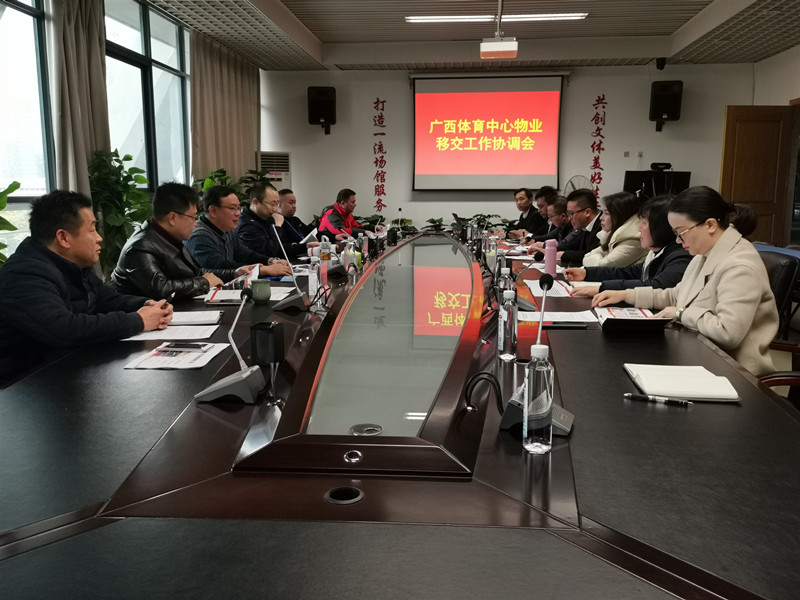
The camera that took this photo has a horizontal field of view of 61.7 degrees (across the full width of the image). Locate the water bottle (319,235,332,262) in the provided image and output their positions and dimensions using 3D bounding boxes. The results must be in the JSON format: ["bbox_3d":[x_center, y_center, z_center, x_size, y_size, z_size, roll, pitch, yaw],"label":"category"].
[{"bbox_3d":[-0.525,-0.364,4.743,0.074,0.180,0.074,1,9,5],"label":"water bottle"}]

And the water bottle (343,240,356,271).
[{"bbox_3d":[-0.307,-0.271,4.136,0.068,0.205,0.068,1,9,6],"label":"water bottle"}]

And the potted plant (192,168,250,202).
[{"bbox_3d":[-1.735,-0.559,6.616,0.540,1.450,0.540,1,9,6],"label":"potted plant"}]

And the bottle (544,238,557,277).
[{"bbox_3d":[0.860,-0.234,3.799,0.068,0.207,0.068,1,9,6],"label":"bottle"}]

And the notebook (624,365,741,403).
[{"bbox_3d":[0.718,0.201,1.723,0.228,0.016,0.300,2,9,10],"label":"notebook"}]

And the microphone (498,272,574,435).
[{"bbox_3d":[0.286,0.106,1.371,0.137,0.312,0.100,3,9,17],"label":"microphone"}]

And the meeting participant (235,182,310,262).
[{"bbox_3d":[-0.870,-0.129,4.460,0.700,1.279,0.560,1,9,6],"label":"meeting participant"}]

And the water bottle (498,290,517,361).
[{"bbox_3d":[0.309,0.073,1.905,0.052,0.196,0.052,1,9,5],"label":"water bottle"}]

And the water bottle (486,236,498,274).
[{"bbox_3d":[0.527,-0.252,3.857,0.064,0.220,0.064,1,9,6],"label":"water bottle"}]

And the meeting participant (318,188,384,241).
[{"bbox_3d":[-0.500,-0.506,6.980,0.640,1.270,0.520,2,9,10],"label":"meeting participant"}]

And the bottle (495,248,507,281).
[{"bbox_3d":[0.512,-0.162,3.435,0.057,0.198,0.057,1,9,6],"label":"bottle"}]

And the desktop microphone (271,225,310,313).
[{"bbox_3d":[-0.452,-0.137,2.793,0.155,0.345,0.105,0,9,1],"label":"desktop microphone"}]

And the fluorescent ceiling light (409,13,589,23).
[{"bbox_3d":[1.285,-3.778,8.975,2.430,0.070,0.200,1,9,6],"label":"fluorescent ceiling light"}]

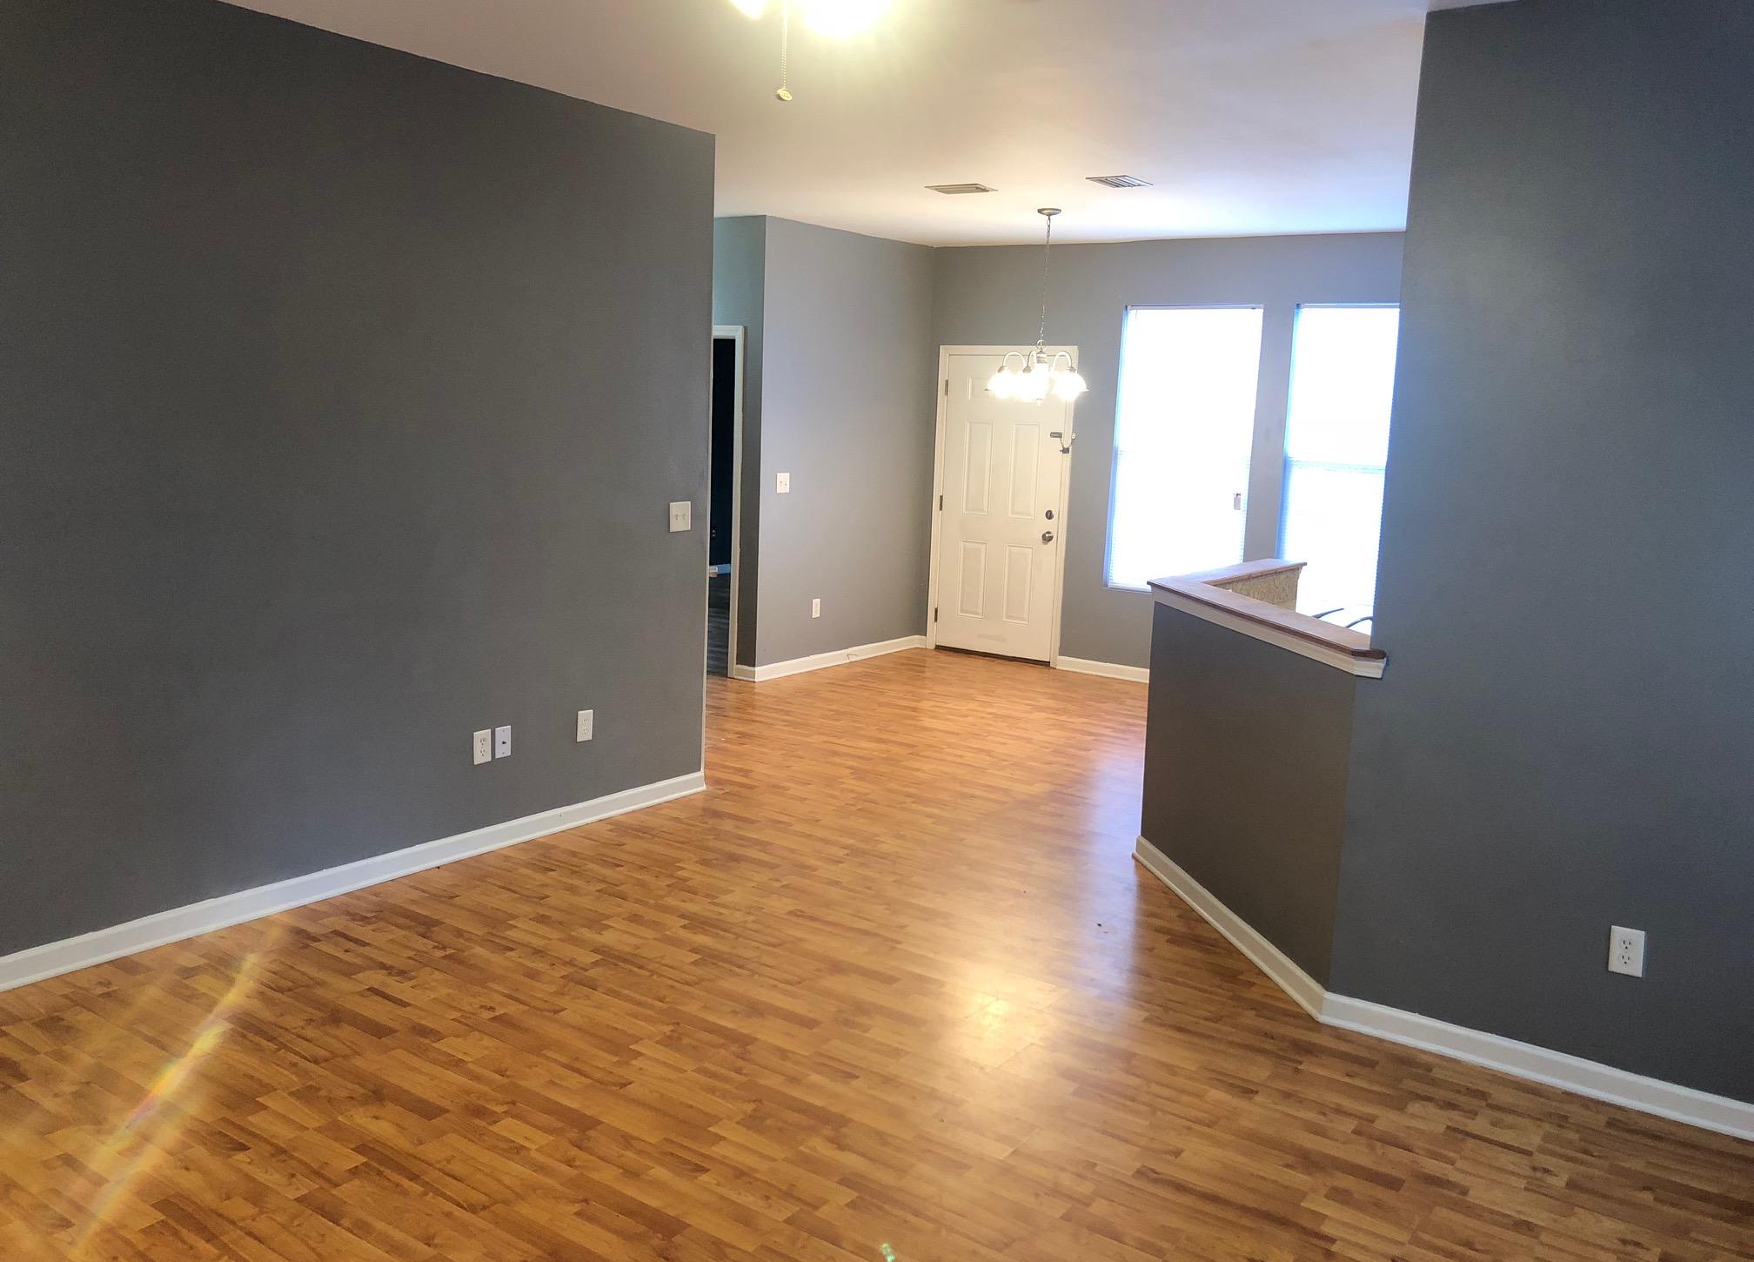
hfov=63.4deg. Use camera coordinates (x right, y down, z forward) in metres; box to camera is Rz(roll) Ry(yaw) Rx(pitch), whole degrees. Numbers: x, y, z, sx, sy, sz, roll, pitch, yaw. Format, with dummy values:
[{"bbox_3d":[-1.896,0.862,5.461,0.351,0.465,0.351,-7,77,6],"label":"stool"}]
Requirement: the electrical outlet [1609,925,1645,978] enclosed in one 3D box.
[{"bbox_3d":[1.846,0.791,3.494,0.072,0.115,0.010,8,11,35],"label":"electrical outlet"}]

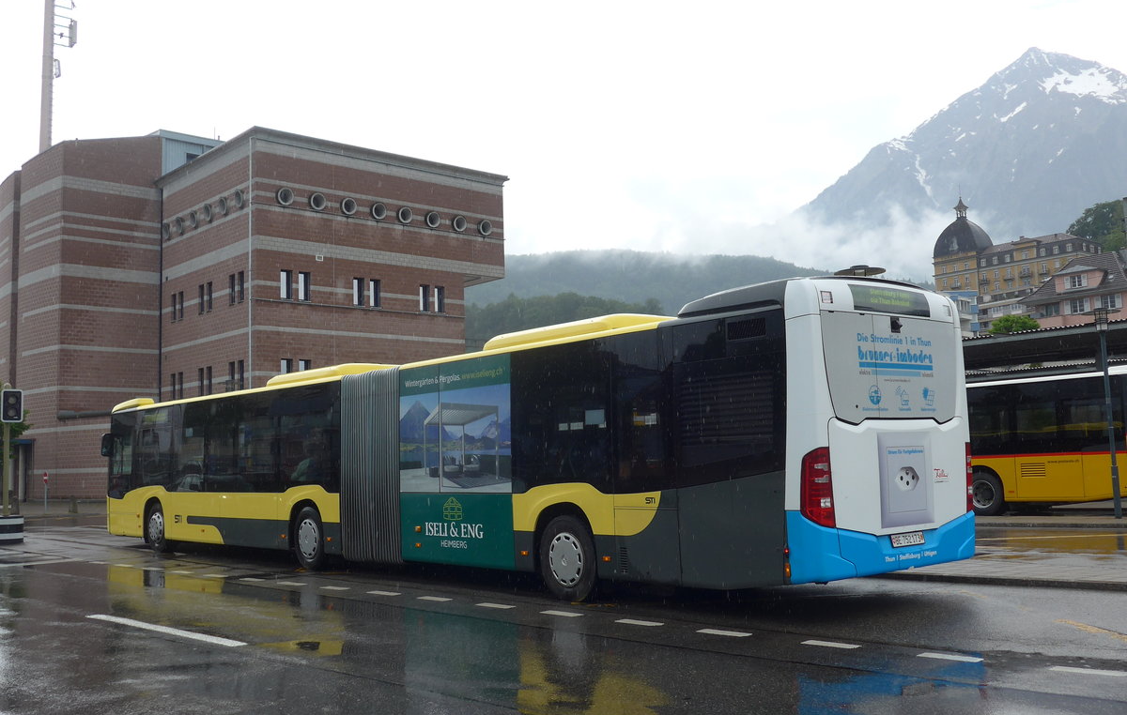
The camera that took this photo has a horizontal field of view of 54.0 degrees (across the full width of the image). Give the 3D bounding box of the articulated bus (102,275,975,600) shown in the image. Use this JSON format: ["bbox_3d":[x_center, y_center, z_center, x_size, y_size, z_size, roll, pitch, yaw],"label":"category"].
[{"bbox_3d":[-2.684,1.622,16.896,2.630,3.080,18.188,4,-8,-40],"label":"articulated bus"}]

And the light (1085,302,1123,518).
[{"bbox_3d":[10.090,1.000,20.400,0.740,3.920,0.740,-1,-6,0],"label":"light"}]

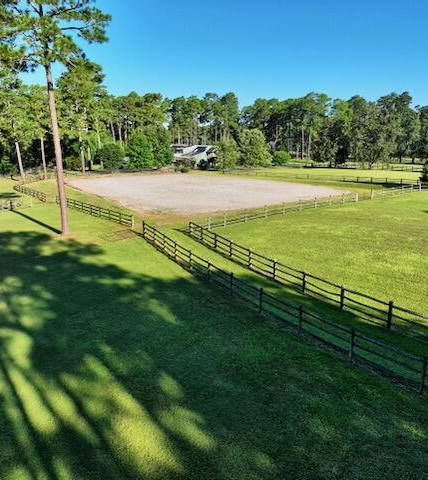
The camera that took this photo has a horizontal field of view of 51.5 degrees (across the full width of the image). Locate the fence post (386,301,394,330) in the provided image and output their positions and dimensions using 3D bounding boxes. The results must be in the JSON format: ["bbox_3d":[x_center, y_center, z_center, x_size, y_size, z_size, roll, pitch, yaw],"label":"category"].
[{"bbox_3d":[7.610,3.241,19.113,0.130,1.156,0.130,-7,13,-32],"label":"fence post"}]

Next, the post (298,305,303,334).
[{"bbox_3d":[3.587,3.344,18.415,0.130,1.200,0.130,-6,13,-29],"label":"post"}]

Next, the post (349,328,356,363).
[{"bbox_3d":[5.029,3.817,16.058,0.130,1.250,0.130,-7,13,-32],"label":"post"}]

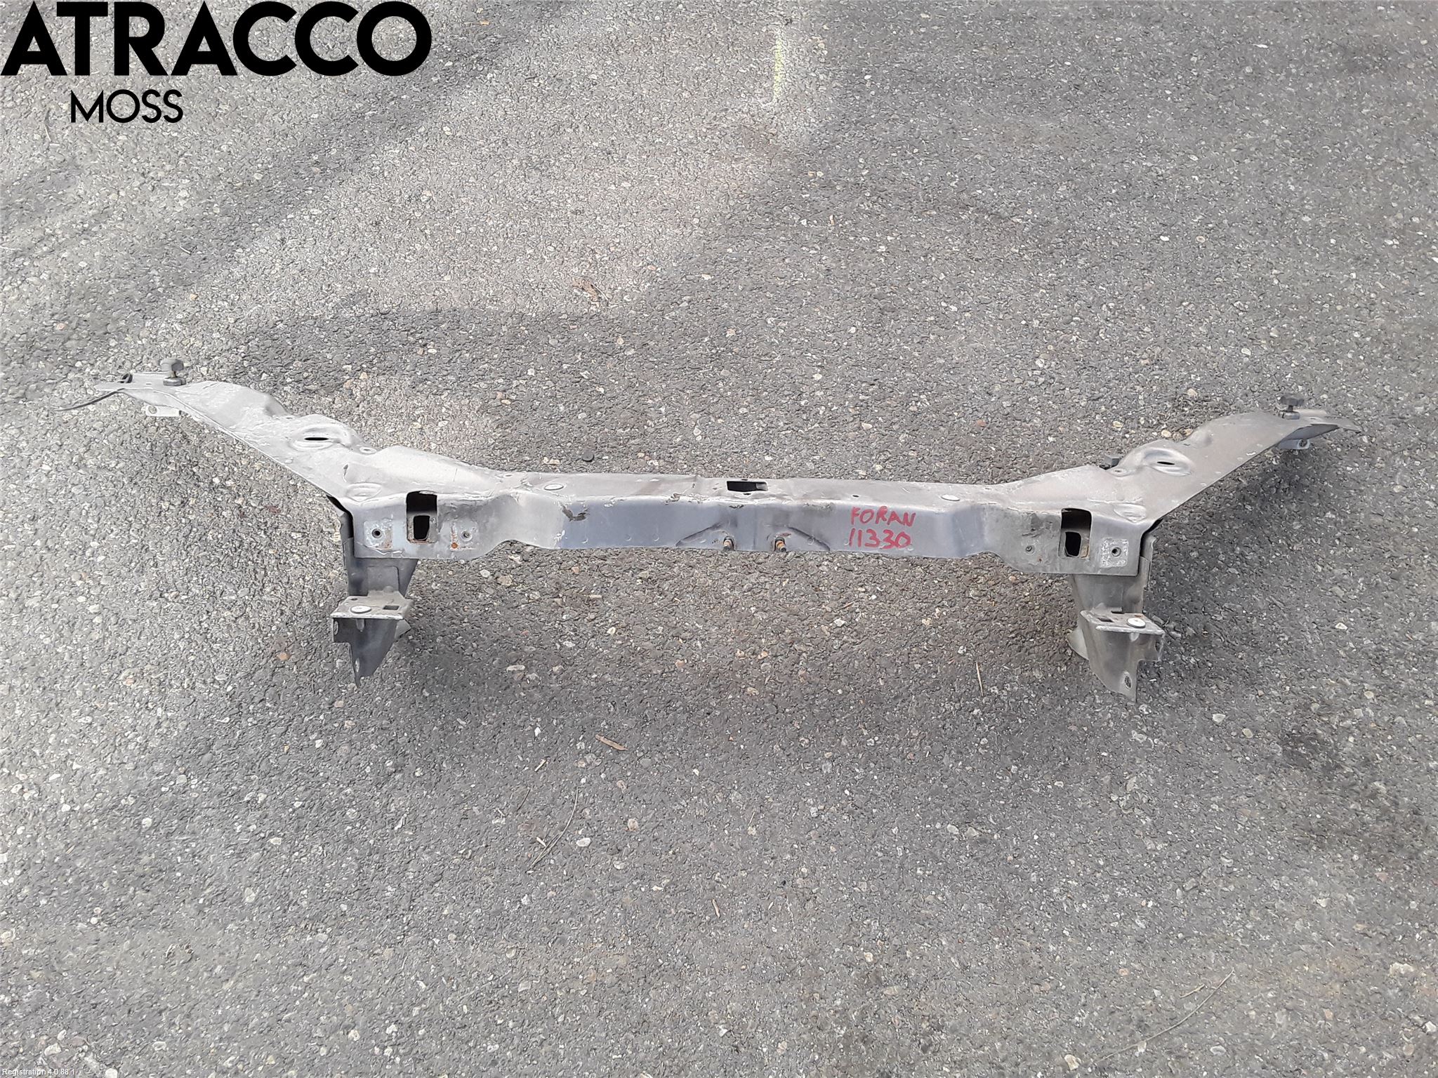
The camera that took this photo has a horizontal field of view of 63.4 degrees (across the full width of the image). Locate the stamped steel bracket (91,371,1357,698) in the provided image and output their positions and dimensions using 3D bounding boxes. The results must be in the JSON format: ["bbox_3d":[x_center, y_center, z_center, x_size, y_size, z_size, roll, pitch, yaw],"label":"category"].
[{"bbox_3d":[0.022,-0.024,1.226,1.462,0.256,0.340,1,21,-3],"label":"stamped steel bracket"}]

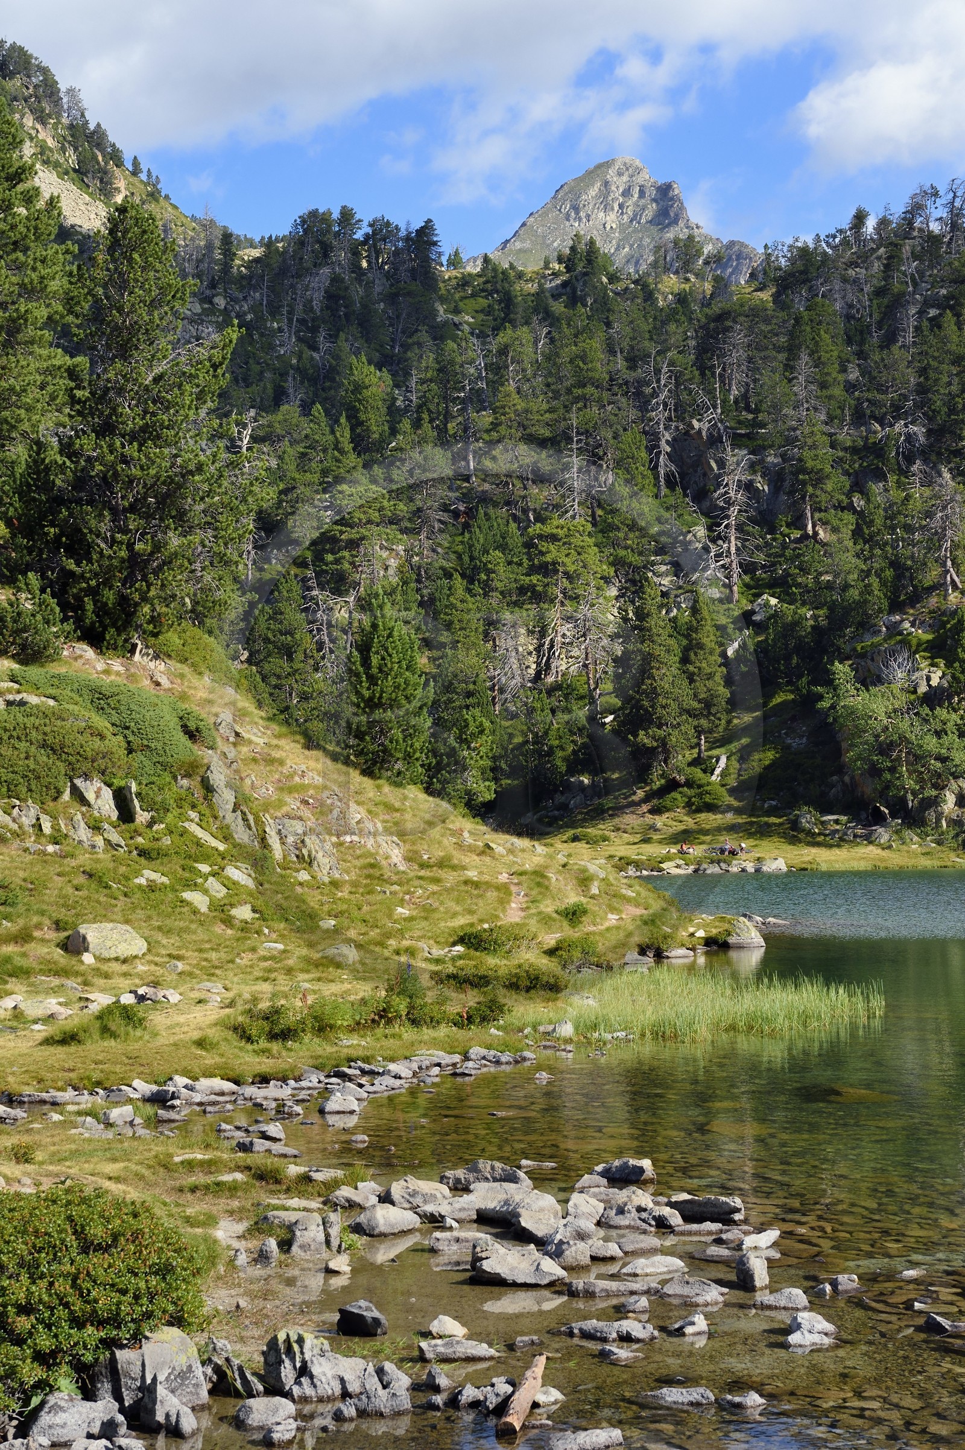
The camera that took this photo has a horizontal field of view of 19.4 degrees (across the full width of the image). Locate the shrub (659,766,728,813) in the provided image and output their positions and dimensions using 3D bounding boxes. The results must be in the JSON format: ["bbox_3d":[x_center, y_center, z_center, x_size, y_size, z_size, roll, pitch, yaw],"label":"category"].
[{"bbox_3d":[15.977,4.900,212.000,5.100,3.400,4.200,0,-2,0],"label":"shrub"}]

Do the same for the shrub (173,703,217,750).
[{"bbox_3d":[-5.104,0.020,50.000,0.780,0.800,0.750,0,-2,0],"label":"shrub"}]

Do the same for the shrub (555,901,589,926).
[{"bbox_3d":[1.921,4.038,60.500,0.750,0.550,0.650,0,-2,0],"label":"shrub"}]

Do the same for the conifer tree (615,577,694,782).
[{"bbox_3d":[13.214,-3.445,217.000,6.100,15.800,5.700,0,-2,0],"label":"conifer tree"}]

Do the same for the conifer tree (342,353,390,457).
[{"bbox_3d":[-12.834,-35.137,310.000,5.300,11.400,5.000,0,-2,0],"label":"conifer tree"}]

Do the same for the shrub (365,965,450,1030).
[{"bbox_3d":[-1.451,5.260,54.300,1.600,1.170,1.300,0,-2,0],"label":"shrub"}]

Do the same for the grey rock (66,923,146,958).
[{"bbox_3d":[-5.297,3.049,39.700,1.120,0.480,0.850,0,-2,0],"label":"grey rock"}]

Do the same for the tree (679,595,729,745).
[{"bbox_3d":[17.533,-4.194,222.000,4.000,12.800,4.000,0,-2,0],"label":"tree"}]

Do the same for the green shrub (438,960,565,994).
[{"bbox_3d":[0.430,5.634,63.000,2.800,0.700,1.600,0,-2,0],"label":"green shrub"}]

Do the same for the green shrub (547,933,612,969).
[{"bbox_3d":[1.876,4.380,54.600,1.250,0.680,1.000,0,-2,0],"label":"green shrub"}]

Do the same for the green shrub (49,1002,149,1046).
[{"bbox_3d":[-4.400,3.418,32.200,1.120,0.480,0.850,0,-2,0],"label":"green shrub"}]

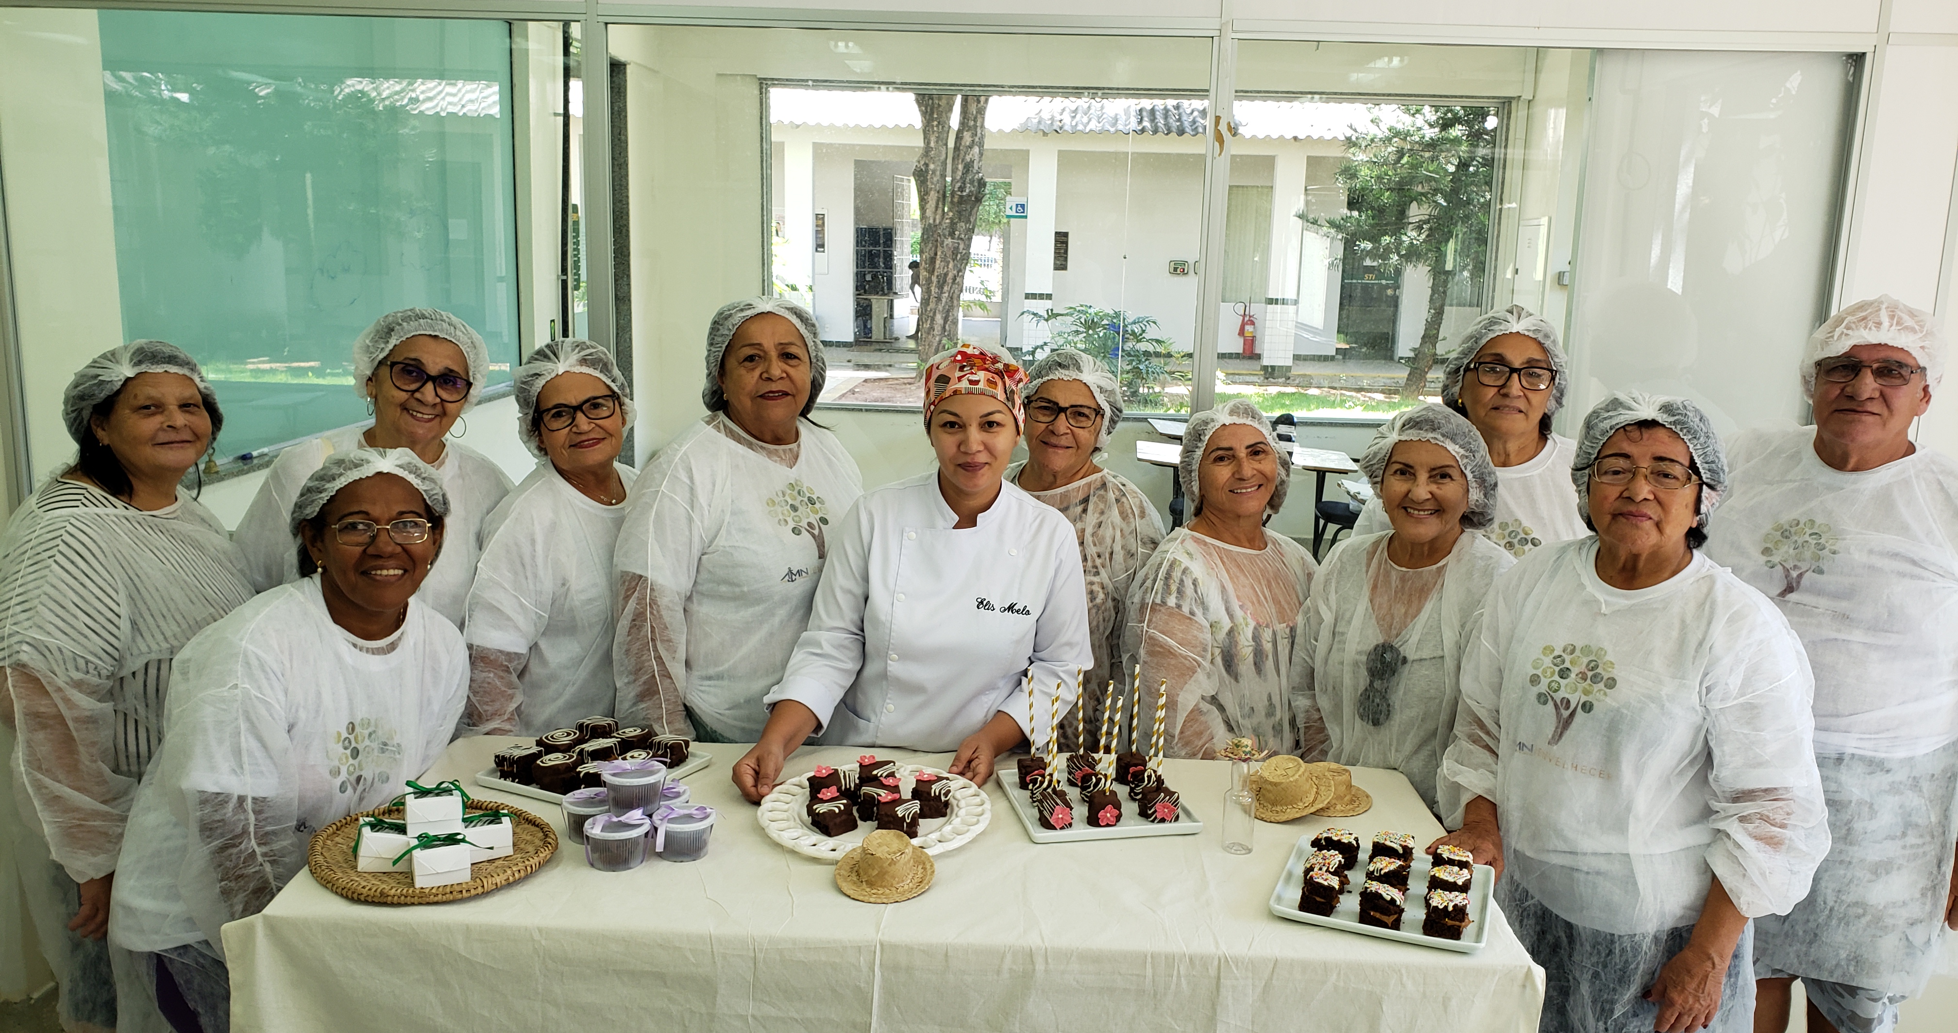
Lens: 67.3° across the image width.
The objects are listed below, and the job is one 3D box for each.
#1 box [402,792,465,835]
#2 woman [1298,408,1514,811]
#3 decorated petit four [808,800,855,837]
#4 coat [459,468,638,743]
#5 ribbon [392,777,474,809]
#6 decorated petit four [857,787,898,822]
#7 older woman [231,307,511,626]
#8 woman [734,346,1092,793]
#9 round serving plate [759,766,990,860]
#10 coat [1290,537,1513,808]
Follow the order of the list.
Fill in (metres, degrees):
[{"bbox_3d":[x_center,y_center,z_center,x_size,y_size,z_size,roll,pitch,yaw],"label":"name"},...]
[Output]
[{"bbox_3d":[-0.747,0.401,2.019,0.069,0.053,0.056,-2,11,-19],"label":"box"},{"bbox_3d":[0.751,0.531,2.649,0.440,1.482,0.320,5,11,17],"label":"woman"},{"bbox_3d":[-0.215,0.446,2.196,0.051,0.038,0.050,-8,14,-41],"label":"decorated petit four"},{"bbox_3d":[-0.709,0.333,2.772,0.470,0.880,0.320,-2,11,-16],"label":"coat"},{"bbox_3d":[-0.709,0.363,1.922,0.105,0.035,0.055,1,11,-3],"label":"ribbon"},{"bbox_3d":[-0.155,0.437,2.252,0.046,0.038,0.046,-8,14,-42],"label":"decorated petit four"},{"bbox_3d":[-1.071,0.370,2.698,0.520,1.510,0.320,-2,11,-20],"label":"older woman"},{"bbox_3d":[-0.102,0.429,2.602,0.600,1.490,0.450,1,10,-3],"label":"woman"},{"bbox_3d":[-0.152,0.440,2.159,0.345,0.035,0.345,2,11,0],"label":"round serving plate"},{"bbox_3d":[0.753,0.444,2.623,0.440,0.860,0.320,5,11,17],"label":"coat"}]

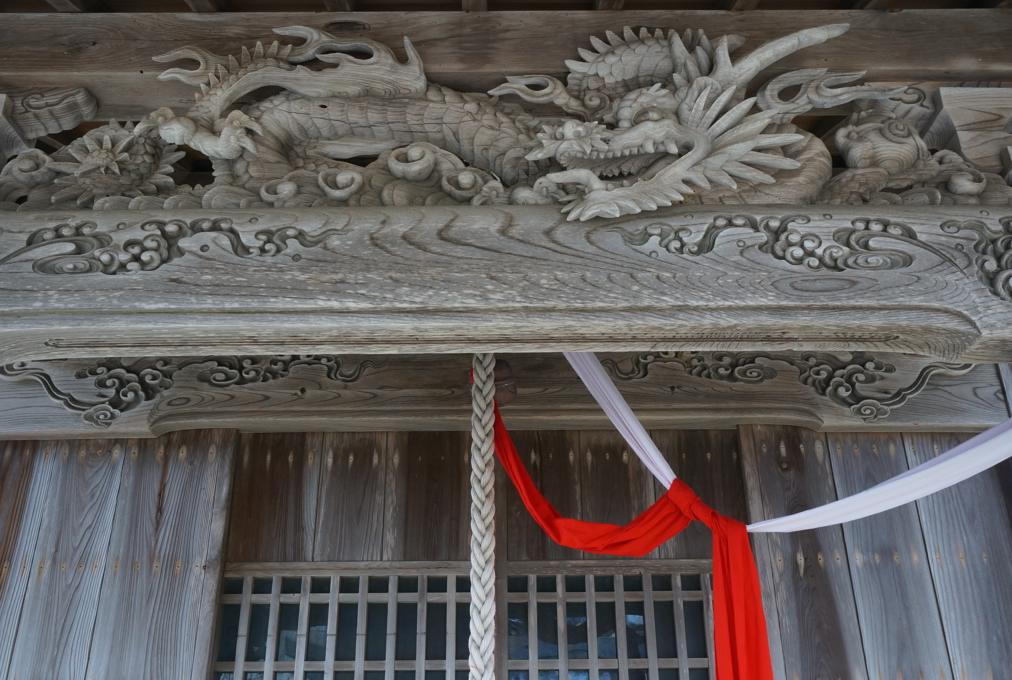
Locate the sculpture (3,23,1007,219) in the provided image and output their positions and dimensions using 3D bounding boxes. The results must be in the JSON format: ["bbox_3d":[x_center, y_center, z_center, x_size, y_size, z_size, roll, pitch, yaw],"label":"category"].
[{"bbox_3d":[-0.058,-0.561,2.463,2.560,0.618,0.360,0,-25,0],"label":"sculpture"}]

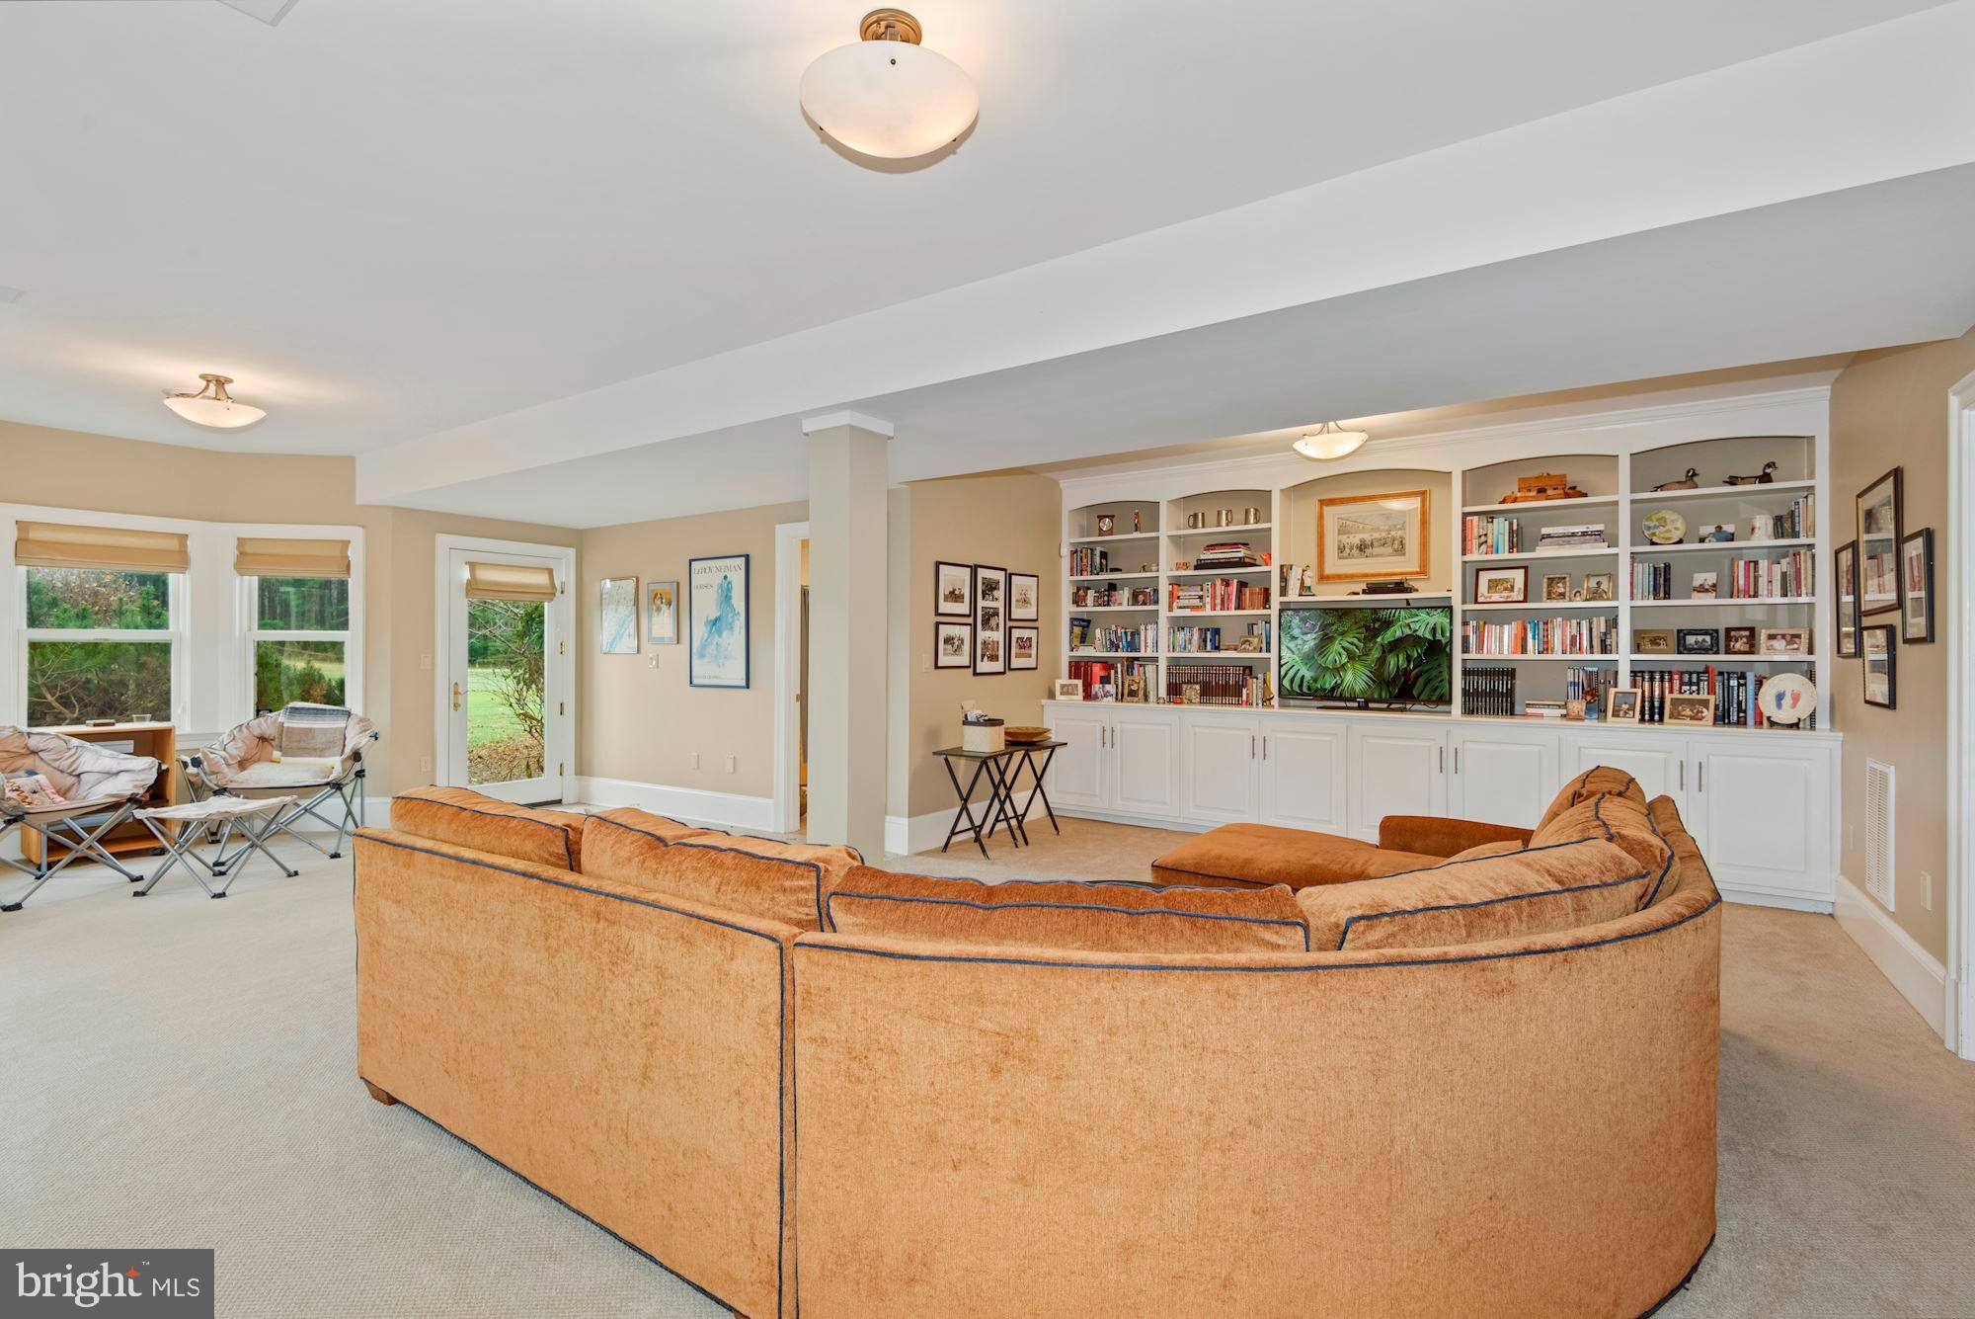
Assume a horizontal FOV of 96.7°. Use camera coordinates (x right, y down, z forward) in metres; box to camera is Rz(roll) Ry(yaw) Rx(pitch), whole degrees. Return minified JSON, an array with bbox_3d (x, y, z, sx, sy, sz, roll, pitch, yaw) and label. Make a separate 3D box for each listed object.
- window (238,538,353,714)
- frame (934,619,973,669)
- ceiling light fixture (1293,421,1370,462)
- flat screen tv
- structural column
[{"bbox_3d":[-5.009,-0.200,6.382,0.740,1.340,0.080,0,0,-11],"label":"window"},{"bbox_3d":[-0.234,-0.091,5.944,0.030,0.305,0.400,0,0,34],"label":"frame"},{"bbox_3d":[1.977,-1.291,5.055,0.400,0.250,0.400,0,0,34],"label":"ceiling light fixture"},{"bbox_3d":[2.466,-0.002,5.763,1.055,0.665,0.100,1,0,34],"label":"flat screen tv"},{"bbox_3d":[-0.659,0.093,4.088,0.295,2.380,0.280,1,0,34],"label":"structural column"}]

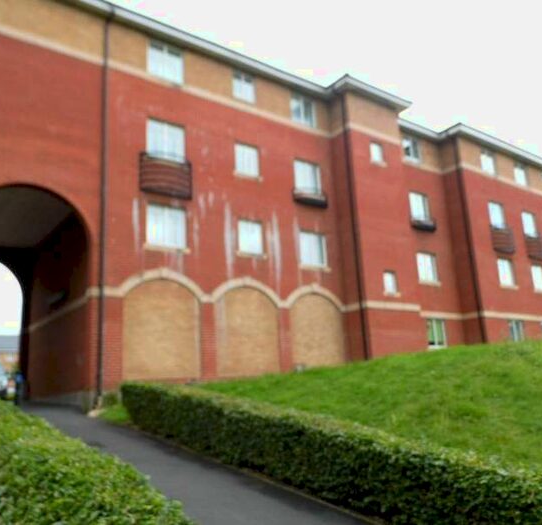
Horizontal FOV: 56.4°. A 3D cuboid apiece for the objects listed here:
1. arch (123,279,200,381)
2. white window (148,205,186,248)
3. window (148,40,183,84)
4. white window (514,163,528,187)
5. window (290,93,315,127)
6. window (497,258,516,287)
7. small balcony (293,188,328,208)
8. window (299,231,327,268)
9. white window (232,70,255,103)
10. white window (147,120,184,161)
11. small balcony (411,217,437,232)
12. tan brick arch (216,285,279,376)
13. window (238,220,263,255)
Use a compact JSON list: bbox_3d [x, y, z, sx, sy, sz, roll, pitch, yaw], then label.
[{"bbox_3d":[-2.889,1.757,13.430,2.160,2.640,0.240,7,-16,-36],"label":"arch"},{"bbox_3d":[-2.929,-0.958,14.092,1.165,1.115,0.140,7,-16,-36],"label":"white window"},{"bbox_3d":[-3.212,-6.016,15.264,1.160,1.135,0.140,7,-16,-36],"label":"window"},{"bbox_3d":[13.063,-4.539,26.350,1.173,1.129,0.120,6,-17,-36],"label":"white window"},{"bbox_3d":[1.228,-5.662,18.803,1.141,1.192,0.120,6,-17,-36],"label":"window"},{"bbox_3d":[10.830,0.479,23.248,1.192,1.224,0.120,6,-17,-36],"label":"window"},{"bbox_3d":[1.428,-2.217,17.427,1.400,0.430,0.300,7,-16,-36],"label":"small balcony"},{"bbox_3d":[1.484,-0.428,17.515,1.192,1.154,0.120,6,-17,-36],"label":"window"},{"bbox_3d":[-0.907,-5.975,17.284,0.900,0.995,0.120,6,-17,-36],"label":"white window"},{"bbox_3d":[-3.068,-3.494,14.682,1.180,1.120,0.140,7,-16,-36],"label":"white window"},{"bbox_3d":[6.409,-1.580,20.842,1.420,0.440,0.300,7,-16,-36],"label":"small balcony"},{"bbox_3d":[-0.656,2.046,15.177,2.247,2.608,0.200,6,-17,-36],"label":"tan brick arch"},{"bbox_3d":[-0.680,-0.746,15.730,0.925,0.970,0.140,7,-16,-36],"label":"window"}]

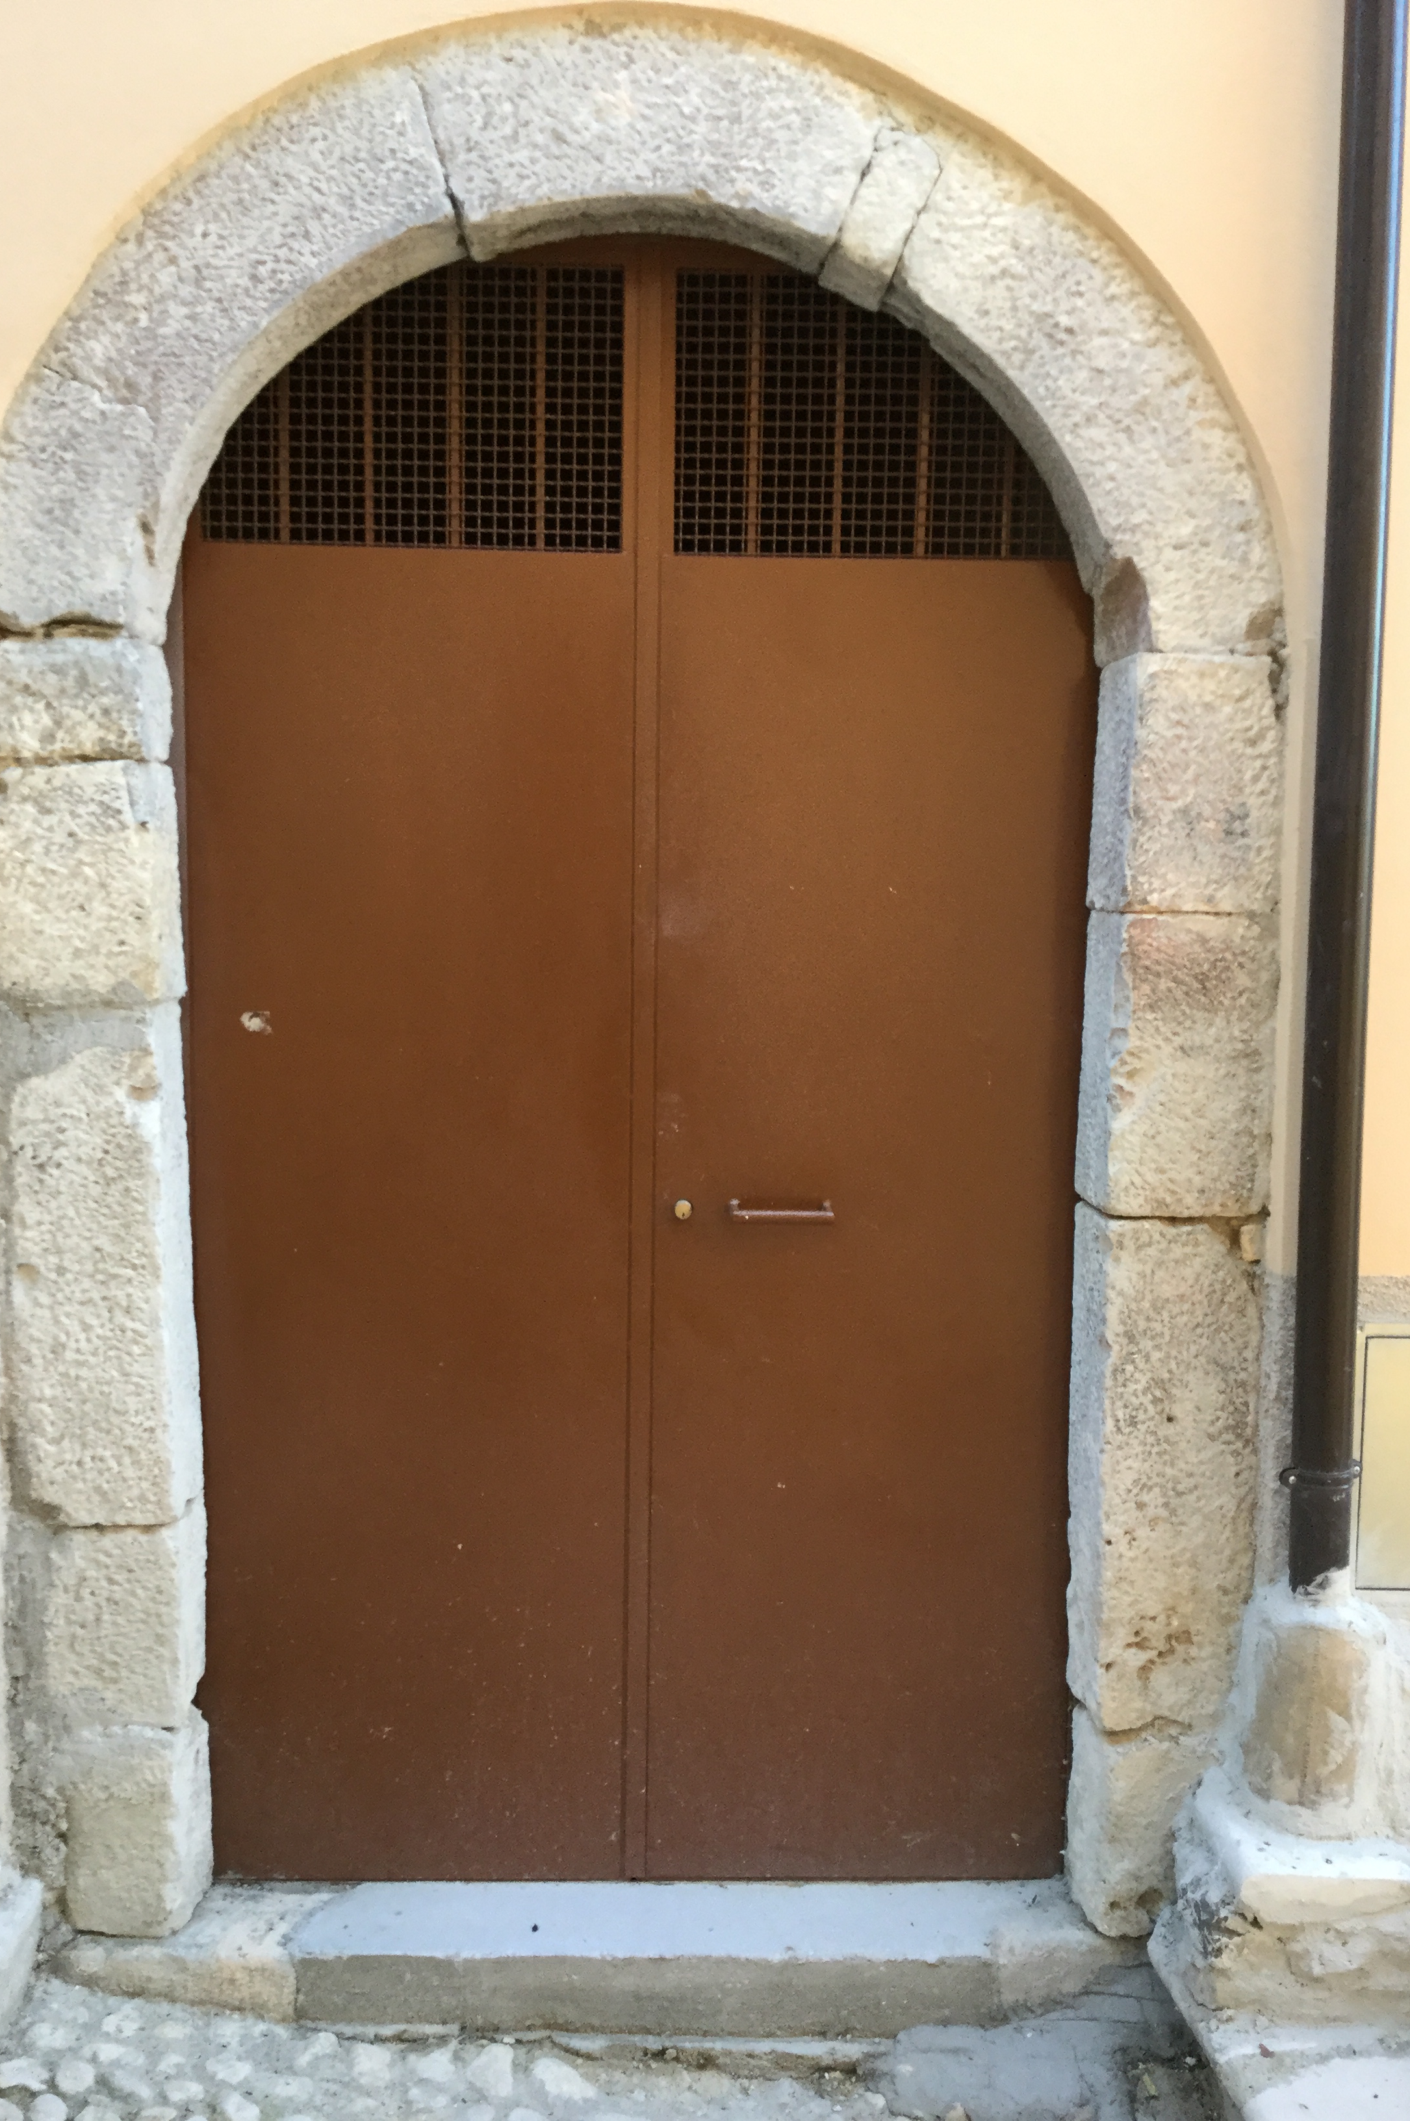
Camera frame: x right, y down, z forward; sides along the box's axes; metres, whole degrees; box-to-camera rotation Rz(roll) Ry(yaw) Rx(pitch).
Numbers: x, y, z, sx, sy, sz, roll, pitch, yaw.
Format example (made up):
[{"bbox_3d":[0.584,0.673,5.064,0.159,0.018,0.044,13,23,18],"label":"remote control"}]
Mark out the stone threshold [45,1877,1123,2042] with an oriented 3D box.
[{"bbox_3d":[-0.148,1.319,2.807,1.542,0.117,0.227,1,5,-2],"label":"stone threshold"}]

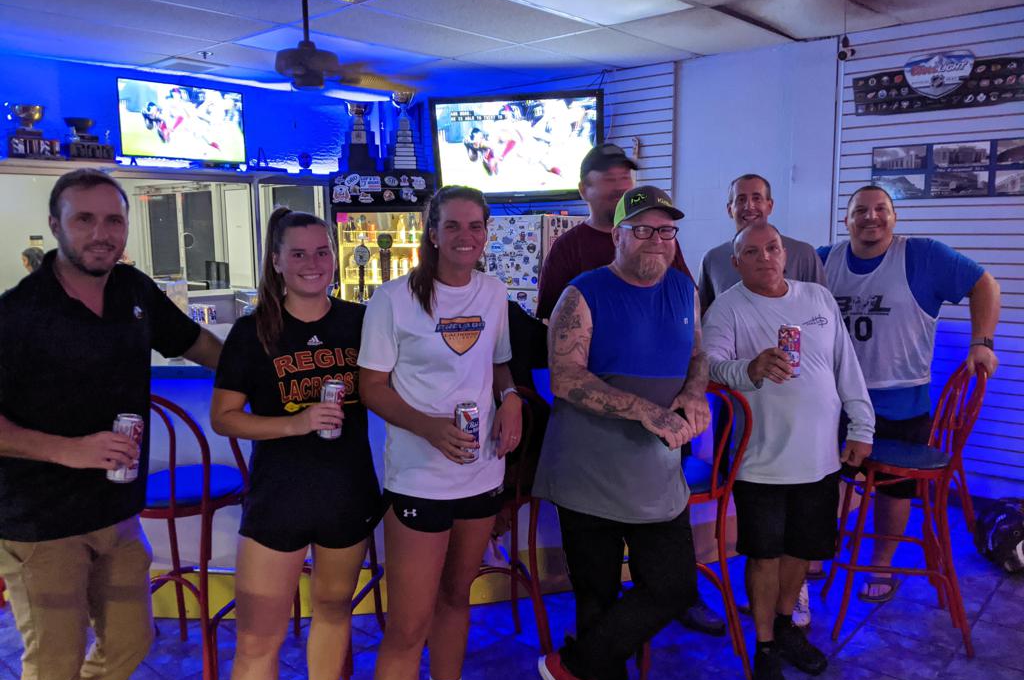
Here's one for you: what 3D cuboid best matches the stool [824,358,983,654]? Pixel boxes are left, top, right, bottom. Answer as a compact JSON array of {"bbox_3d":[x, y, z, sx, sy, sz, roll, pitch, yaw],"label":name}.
[{"bbox_3d":[1.503,0.583,3.082,0.500,1.100,0.410,1,9,15],"label":"stool"}]

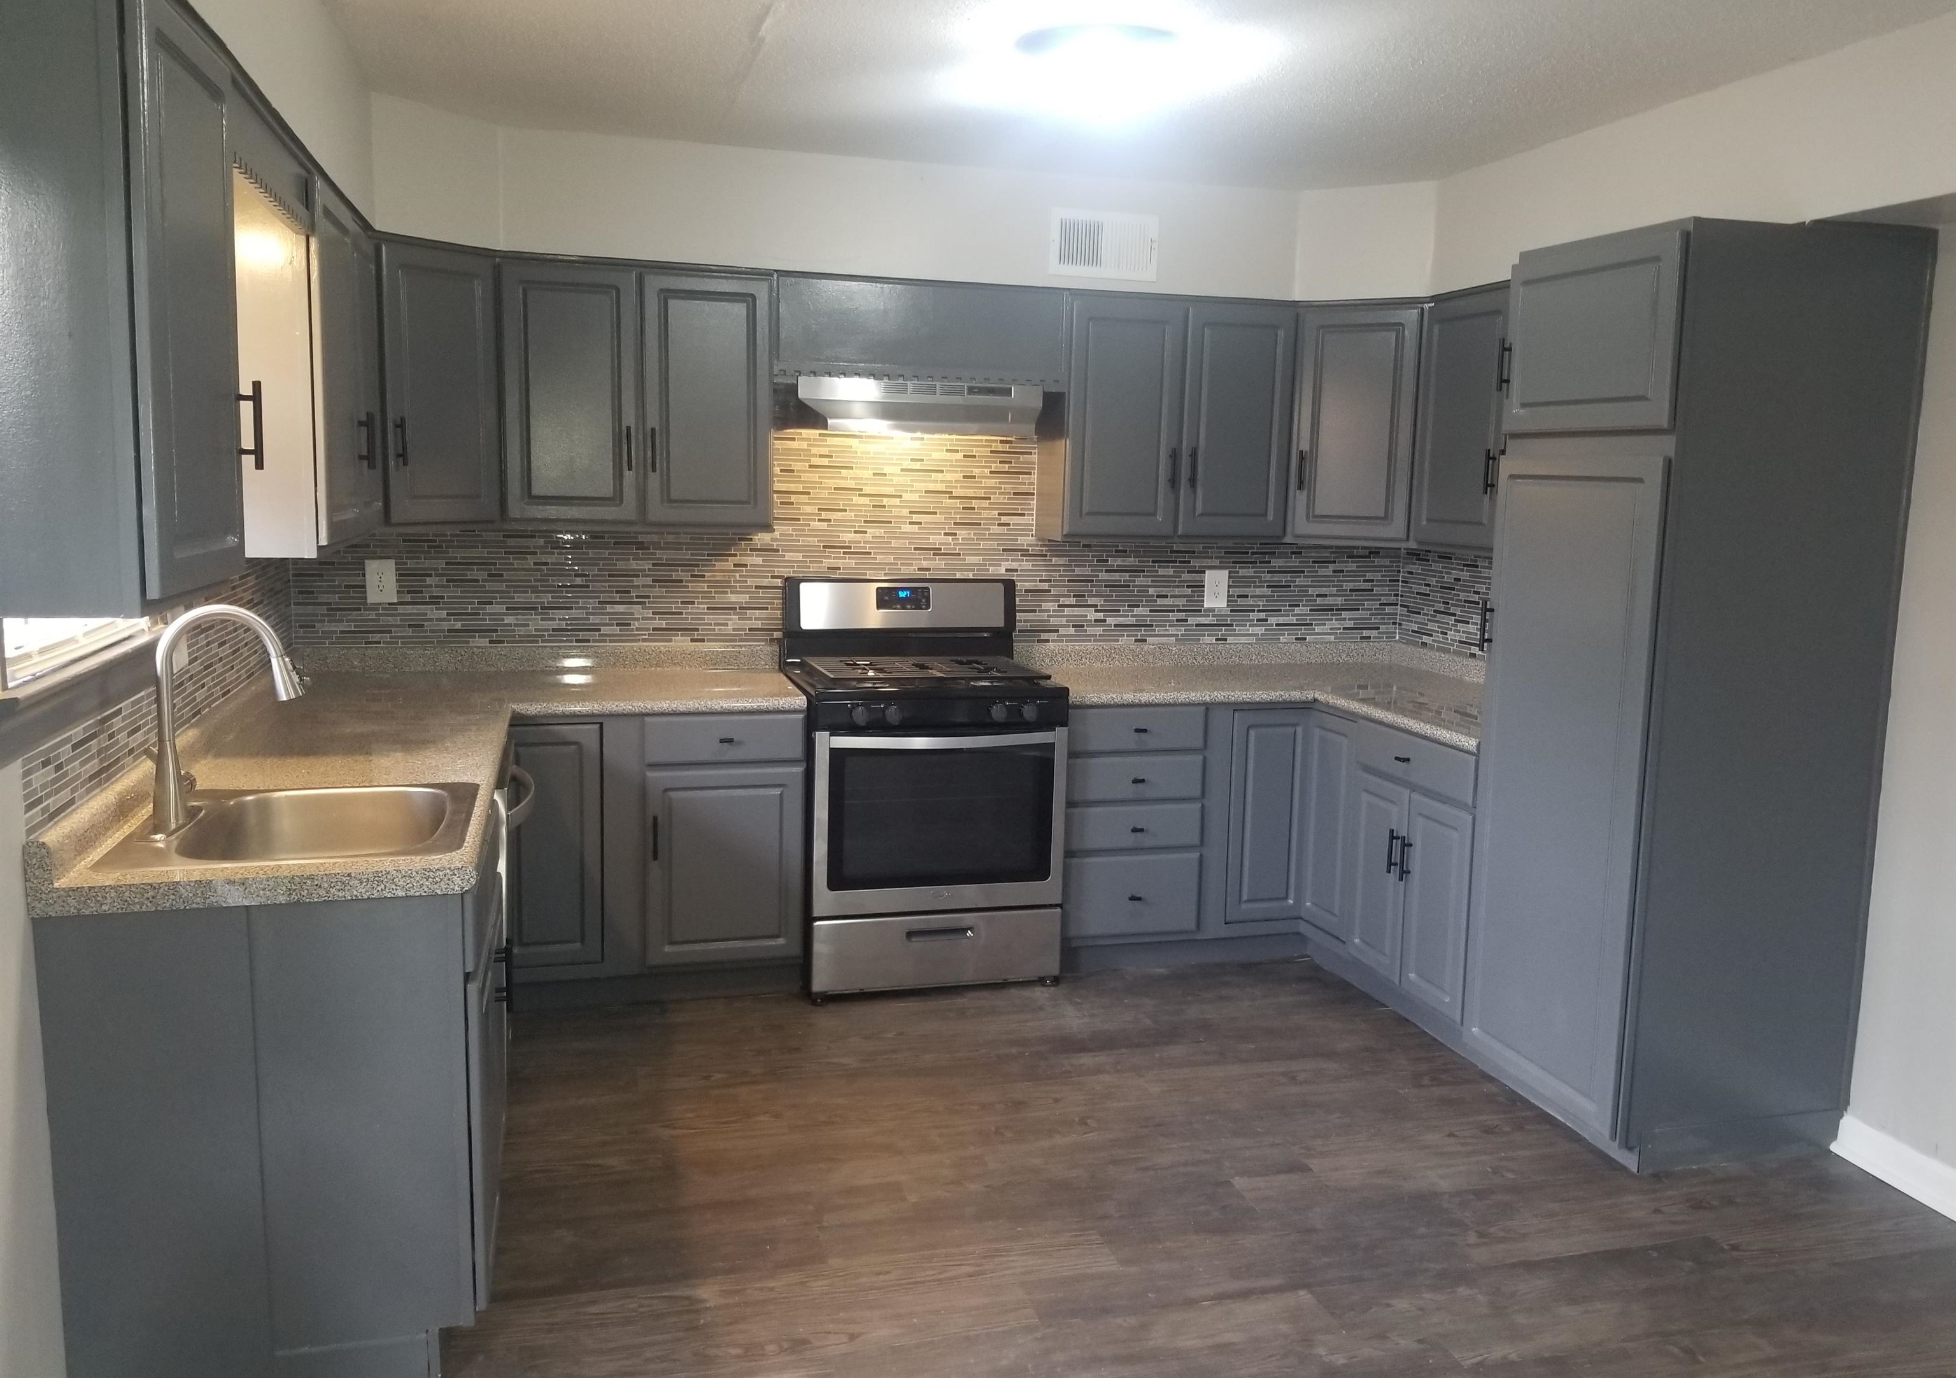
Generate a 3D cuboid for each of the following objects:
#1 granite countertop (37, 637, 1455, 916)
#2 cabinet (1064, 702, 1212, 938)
[{"bbox_3d":[0.042,0.076,3.749,3.635,0.130,2.294,-1,9,-15],"label":"granite countertop"},{"bbox_3d":[0.403,0.378,4.768,0.480,0.752,0.630,-1,9,-15],"label":"cabinet"}]

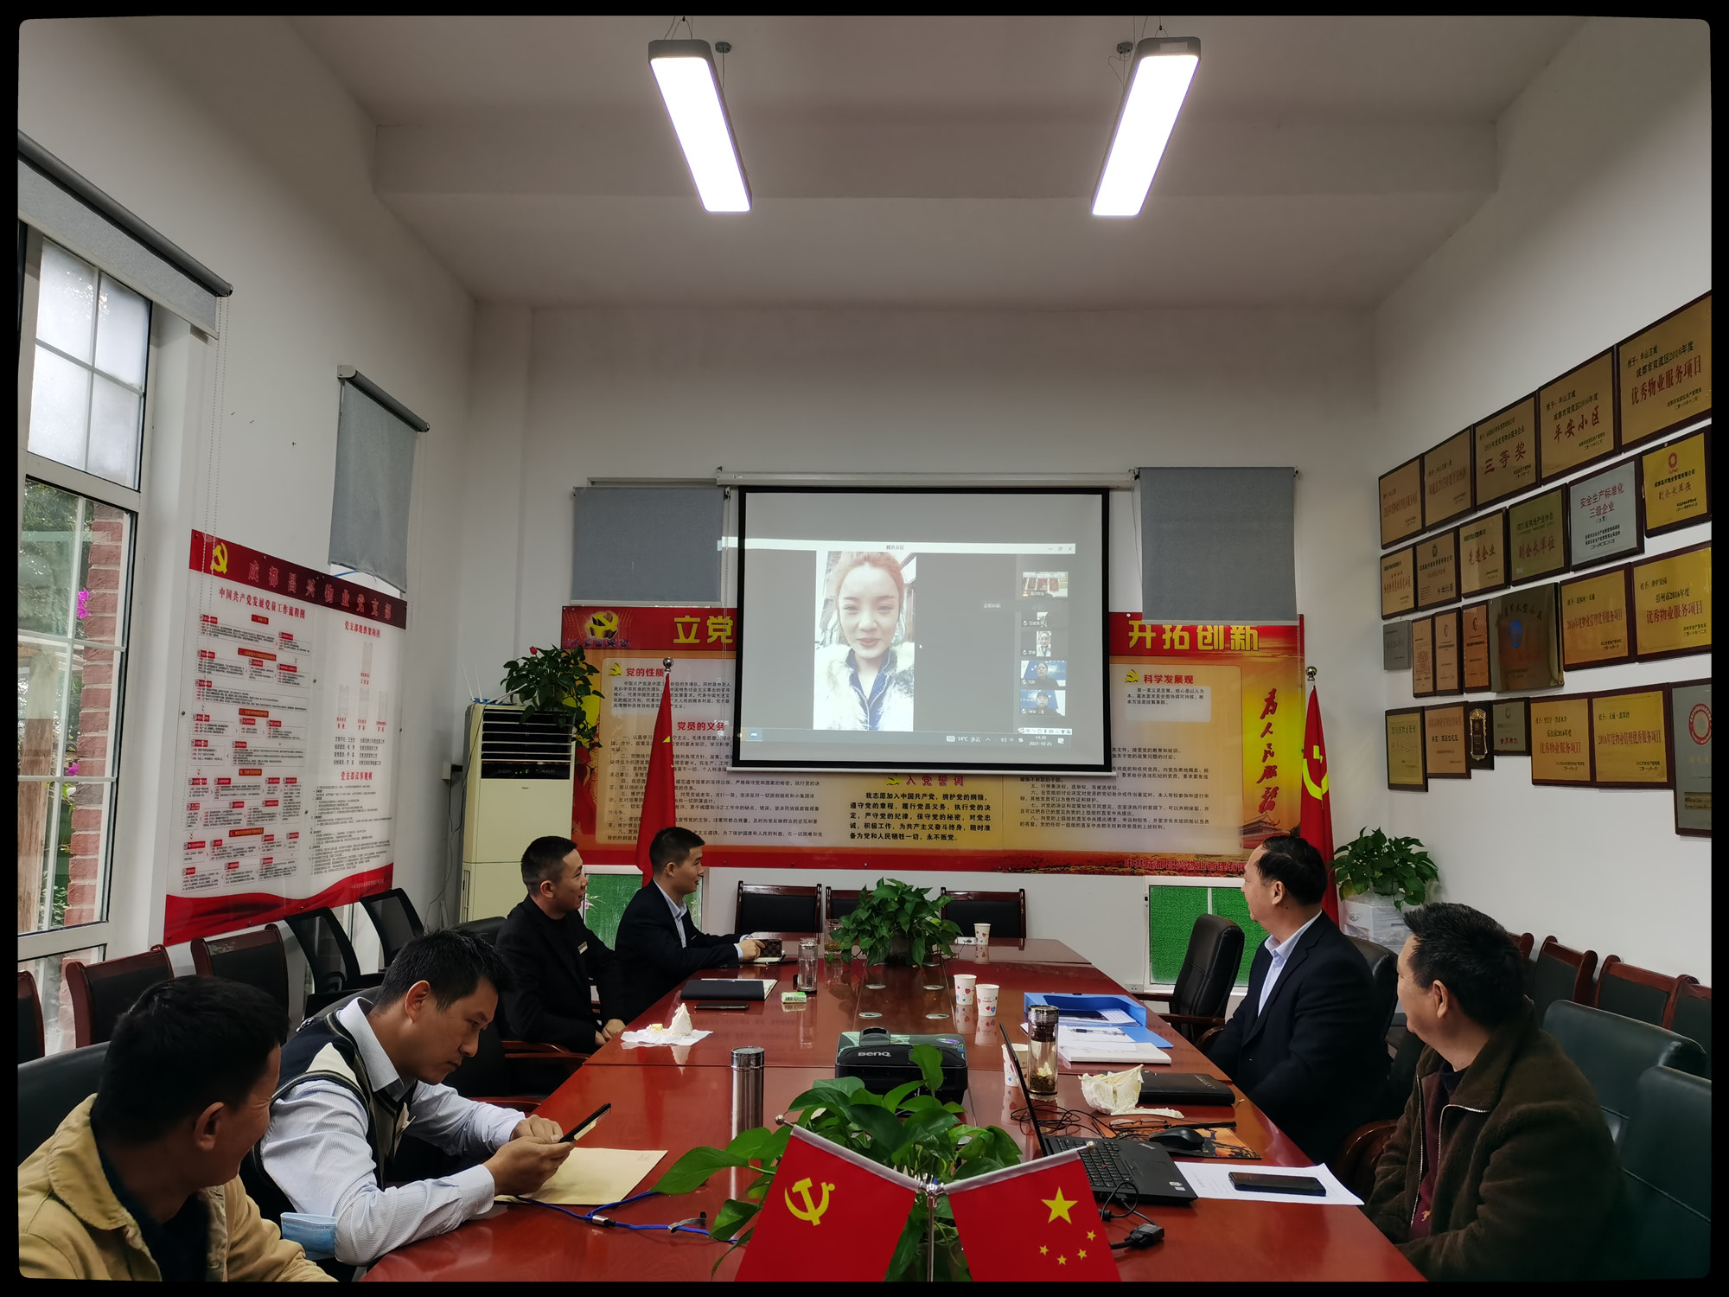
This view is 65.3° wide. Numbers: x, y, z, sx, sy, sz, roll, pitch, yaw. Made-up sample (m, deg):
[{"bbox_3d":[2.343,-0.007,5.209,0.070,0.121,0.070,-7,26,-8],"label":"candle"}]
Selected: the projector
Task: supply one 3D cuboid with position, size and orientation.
[{"bbox_3d":[0.084,0.962,3.069,0.292,0.120,0.225,0,-6,5],"label":"projector"}]

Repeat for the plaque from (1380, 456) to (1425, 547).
[{"bbox_3d":[2.901,-0.783,7.287,0.022,0.400,0.585,1,-6,2],"label":"plaque"}]

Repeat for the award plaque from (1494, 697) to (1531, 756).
[{"bbox_3d":[2.852,0.349,5.939,0.022,0.245,0.310,1,-6,2],"label":"award plaque"}]

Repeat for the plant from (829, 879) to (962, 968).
[{"bbox_3d":[0.123,1.081,5.353,0.530,0.330,0.480,1,-5,2],"label":"plant"}]

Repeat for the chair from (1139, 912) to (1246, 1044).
[{"bbox_3d":[1.035,1.486,4.847,0.630,1.020,0.600,0,-5,5],"label":"chair"}]

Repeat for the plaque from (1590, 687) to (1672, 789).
[{"bbox_3d":[2.890,0.341,5.089,0.025,0.366,0.500,1,-5,0],"label":"plaque"}]

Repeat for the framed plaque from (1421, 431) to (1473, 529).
[{"bbox_3d":[2.911,-0.833,6.725,0.025,0.413,0.578,1,-5,0],"label":"framed plaque"}]

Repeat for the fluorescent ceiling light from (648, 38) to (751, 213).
[{"bbox_3d":[-0.565,-1.840,4.848,0.196,0.066,1.180,1,-5,2],"label":"fluorescent ceiling light"}]

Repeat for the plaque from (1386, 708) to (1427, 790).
[{"bbox_3d":[2.896,0.543,7.207,0.025,0.433,0.510,1,-5,0],"label":"plaque"}]

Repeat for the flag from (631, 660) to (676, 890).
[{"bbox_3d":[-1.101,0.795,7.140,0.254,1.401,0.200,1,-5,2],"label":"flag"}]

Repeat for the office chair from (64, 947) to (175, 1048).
[{"bbox_3d":[-1.961,1.385,3.967,0.580,0.930,0.550,1,-6,2],"label":"office chair"}]

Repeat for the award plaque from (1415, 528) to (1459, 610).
[{"bbox_3d":[2.883,-0.387,6.775,0.022,0.353,0.485,1,-6,2],"label":"award plaque"}]

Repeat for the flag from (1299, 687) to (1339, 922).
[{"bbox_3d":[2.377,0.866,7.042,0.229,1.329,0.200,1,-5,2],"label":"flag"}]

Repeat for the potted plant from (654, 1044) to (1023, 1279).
[{"bbox_3d":[-0.032,0.712,1.760,0.460,0.360,0.420,1,-6,2],"label":"potted plant"}]

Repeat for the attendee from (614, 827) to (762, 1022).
[{"bbox_3d":[-0.665,1.335,5.208,0.630,1.285,0.520,1,-5,-4],"label":"attendee"}]

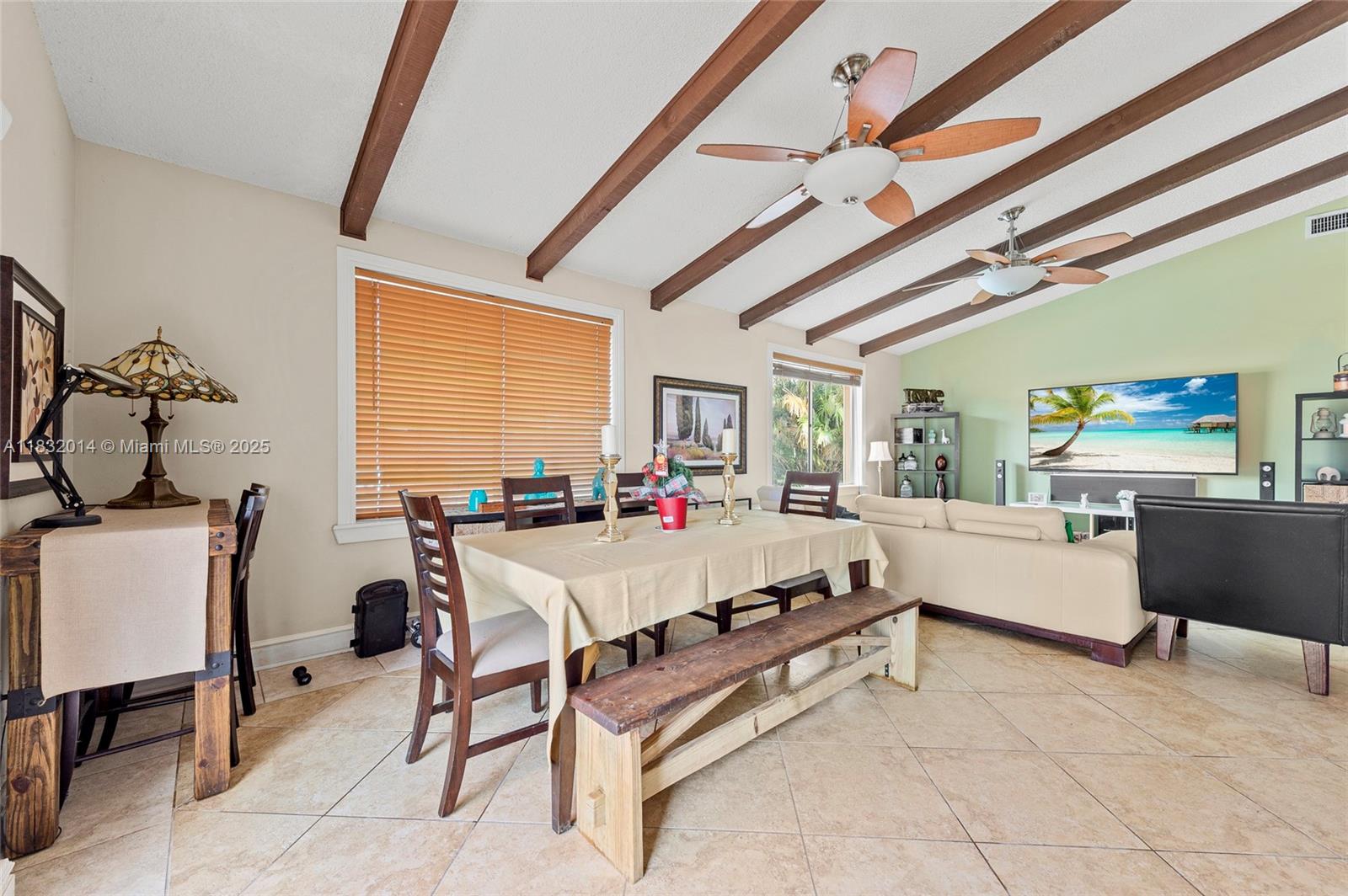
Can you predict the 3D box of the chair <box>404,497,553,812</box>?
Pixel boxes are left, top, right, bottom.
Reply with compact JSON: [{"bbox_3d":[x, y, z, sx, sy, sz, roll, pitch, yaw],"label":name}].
[{"bbox_3d":[-0.661,0.655,1.989,0.610,1.010,0.450,0,-1,-42],"label":"chair"}]

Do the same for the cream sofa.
[{"bbox_3d":[2.154,0.766,3.776,0.960,0.820,1.830,0,-1,-42],"label":"cream sofa"}]

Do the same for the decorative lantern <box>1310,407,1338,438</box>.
[{"bbox_3d":[5.726,-0.215,4.609,0.124,0.273,0.147,1,-1,-41],"label":"decorative lantern"}]

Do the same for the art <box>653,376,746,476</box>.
[{"bbox_3d":[0.279,-0.184,4.951,1.215,0.888,0.040,1,-1,-41],"label":"art"}]

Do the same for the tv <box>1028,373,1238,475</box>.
[{"bbox_3d":[4.864,-0.217,5.692,0.060,0.970,1.720,0,-1,-42],"label":"tv"}]

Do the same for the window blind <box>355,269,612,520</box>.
[{"bbox_3d":[-1.198,-0.313,3.708,1.835,1.498,0.059,1,-1,-41],"label":"window blind"}]

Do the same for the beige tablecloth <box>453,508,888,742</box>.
[{"bbox_3d":[0.048,0.666,2.580,1.930,0.530,1.120,0,-1,-42],"label":"beige tablecloth"}]

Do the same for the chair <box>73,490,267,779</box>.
[{"bbox_3d":[-1.881,0.668,1.960,0.555,1.007,0.436,1,-1,-41],"label":"chair"}]

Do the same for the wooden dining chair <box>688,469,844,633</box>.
[{"bbox_3d":[0.658,0.665,3.168,0.610,1.010,0.450,0,-1,-42],"label":"wooden dining chair"}]

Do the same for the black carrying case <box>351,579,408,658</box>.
[{"bbox_3d":[-1.727,0.998,3.072,0.250,0.370,0.150,0,-1,-43],"label":"black carrying case"}]

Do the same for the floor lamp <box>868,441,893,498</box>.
[{"bbox_3d":[2.545,0.559,6.442,0.330,1.270,0.330,0,-1,-42],"label":"floor lamp"}]

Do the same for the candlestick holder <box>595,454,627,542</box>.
[{"bbox_3d":[-0.285,0.221,2.360,0.139,0.373,0.139,1,-1,-41],"label":"candlestick holder"}]

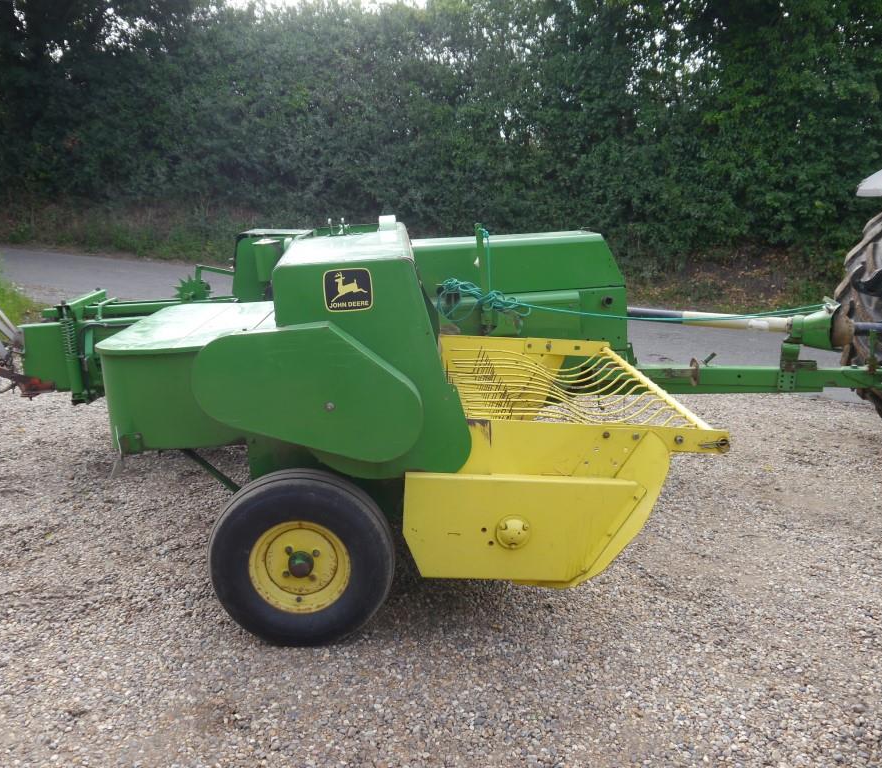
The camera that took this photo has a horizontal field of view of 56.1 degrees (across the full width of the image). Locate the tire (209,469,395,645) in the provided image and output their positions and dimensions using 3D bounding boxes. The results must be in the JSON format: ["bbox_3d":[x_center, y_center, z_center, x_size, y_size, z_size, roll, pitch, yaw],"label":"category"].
[{"bbox_3d":[-0.527,0.664,3.152,0.700,0.695,0.220,-2,14,-1],"label":"tire"}]

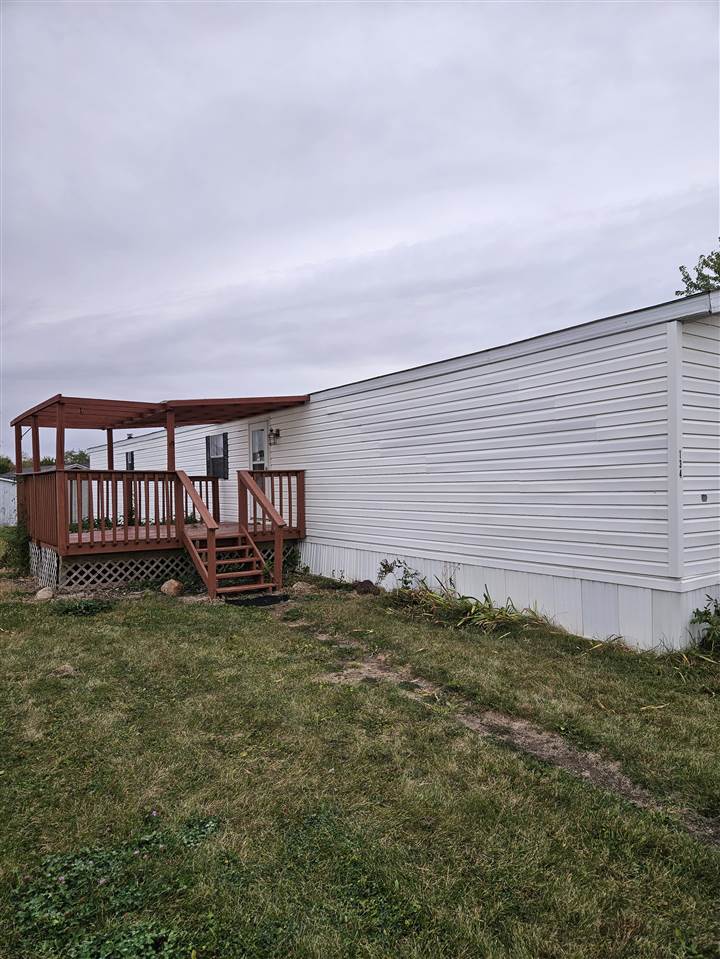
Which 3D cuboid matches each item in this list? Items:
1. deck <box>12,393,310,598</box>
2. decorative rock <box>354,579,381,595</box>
[{"bbox_3d":[-3.432,0.135,11.074,4.012,3.063,5.564,-1,-1,-34],"label":"deck"},{"bbox_3d":[0.096,1.491,8.829,0.290,0.193,0.387,-1,-1,-34],"label":"decorative rock"}]

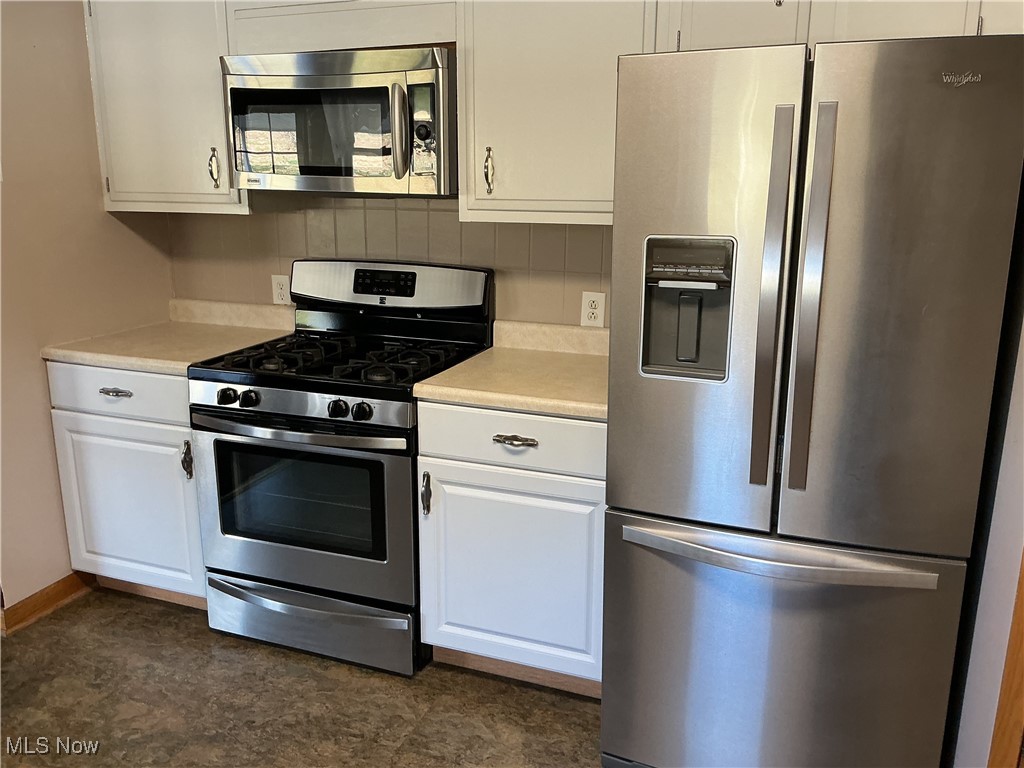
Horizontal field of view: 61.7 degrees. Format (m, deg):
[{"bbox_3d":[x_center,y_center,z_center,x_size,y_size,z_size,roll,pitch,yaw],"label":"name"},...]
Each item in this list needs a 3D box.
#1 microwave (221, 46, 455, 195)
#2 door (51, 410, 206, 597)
[{"bbox_3d":[-0.472,-0.811,2.715,0.762,0.413,0.412,5,15,20],"label":"microwave"},{"bbox_3d":[-1.279,0.396,2.885,0.592,0.583,0.020,5,15,20],"label":"door"}]

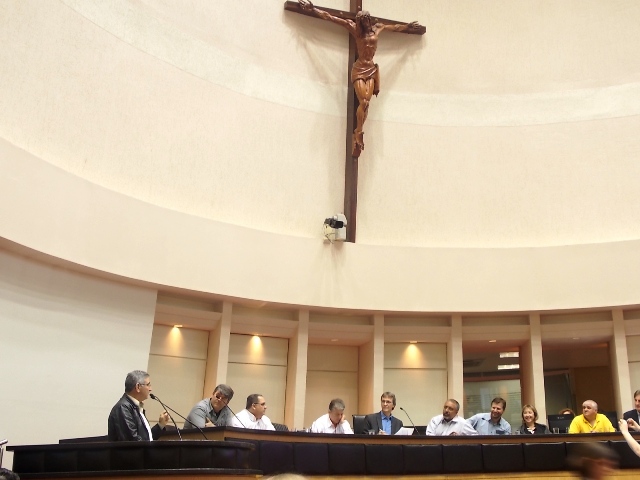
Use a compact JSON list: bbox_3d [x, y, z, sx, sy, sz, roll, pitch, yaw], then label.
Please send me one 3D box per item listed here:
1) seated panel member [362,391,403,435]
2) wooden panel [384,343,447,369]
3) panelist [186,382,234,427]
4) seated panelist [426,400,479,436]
[{"bbox_3d":[0.720,2.336,9.661,0.560,1.270,0.750,4,-21,-5],"label":"seated panel member"},{"bbox_3d":[1.362,1.679,12.324,0.920,0.390,0.050,1,-21,4],"label":"wooden panel"},{"bbox_3d":[-1.263,2.171,9.208,0.600,1.270,0.750,8,-21,-13],"label":"panelist"},{"bbox_3d":[1.492,2.374,9.499,0.600,1.220,0.750,1,-21,4],"label":"seated panelist"}]

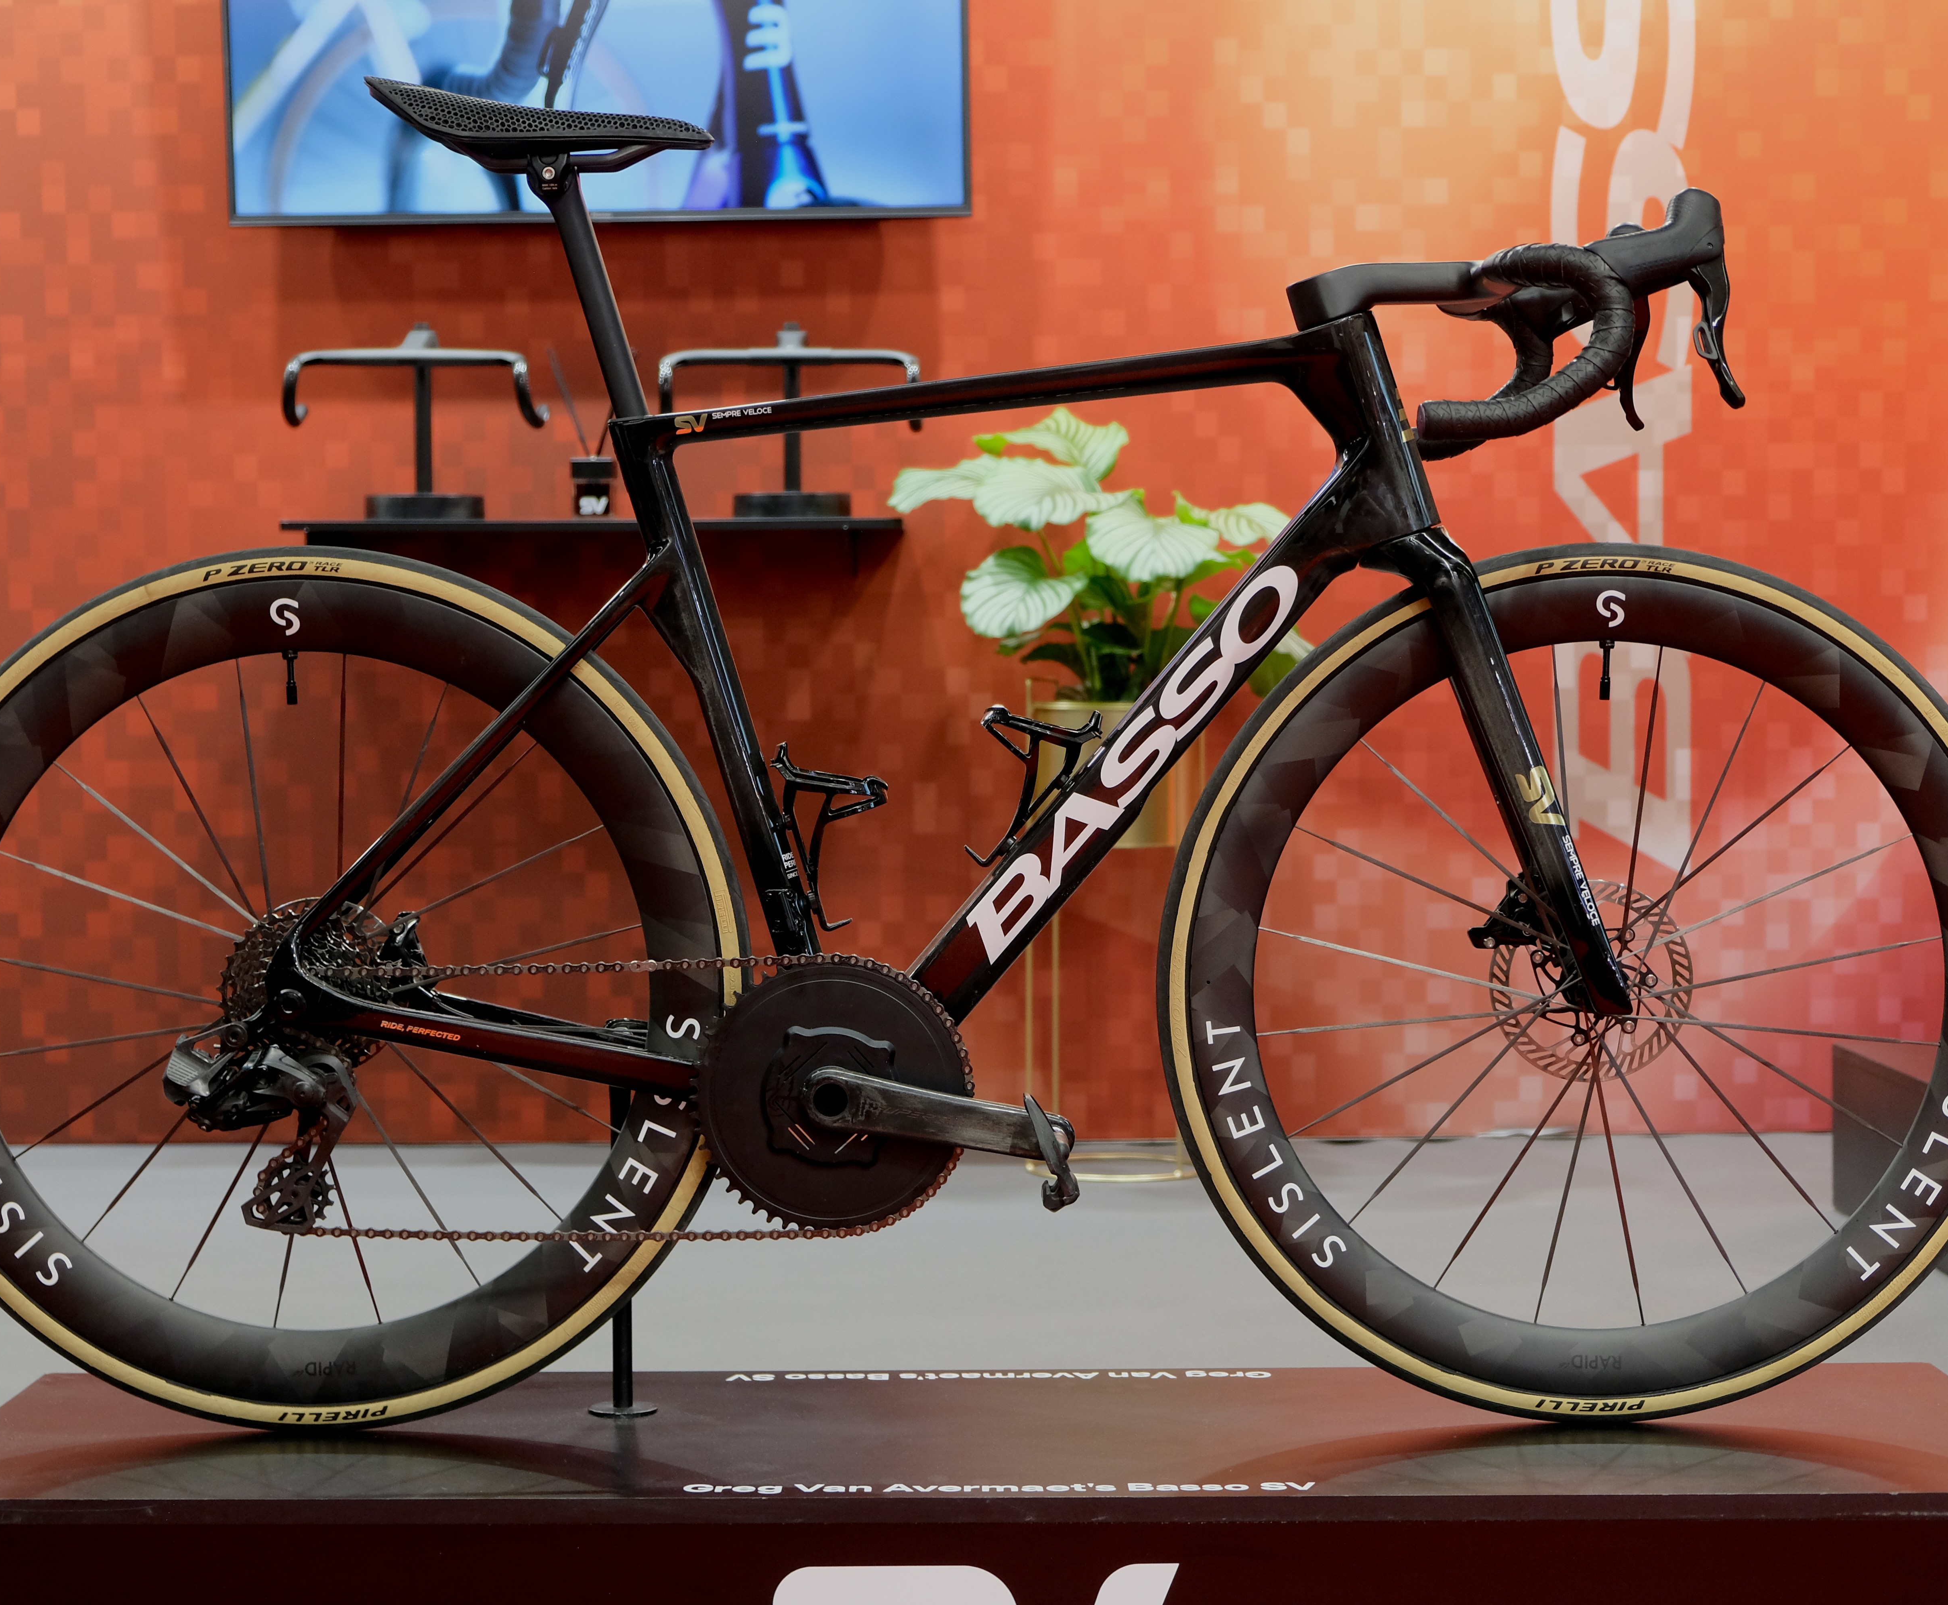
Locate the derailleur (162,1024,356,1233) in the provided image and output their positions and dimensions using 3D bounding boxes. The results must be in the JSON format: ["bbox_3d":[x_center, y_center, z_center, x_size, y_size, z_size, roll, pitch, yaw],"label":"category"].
[{"bbox_3d":[-0.534,0.244,2.700,0.145,0.157,0.068,0,3,0],"label":"derailleur"}]

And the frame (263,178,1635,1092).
[{"bbox_3d":[-0.018,-0.120,2.757,1.027,0.707,0.150,0,3,0],"label":"frame"}]

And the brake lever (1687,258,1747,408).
[{"bbox_3d":[0.530,-0.335,2.576,0.043,0.108,0.035,0,3,0],"label":"brake lever"}]

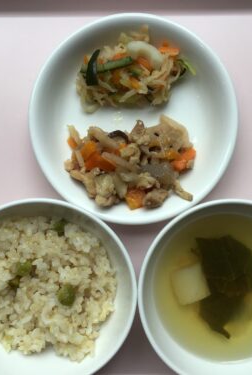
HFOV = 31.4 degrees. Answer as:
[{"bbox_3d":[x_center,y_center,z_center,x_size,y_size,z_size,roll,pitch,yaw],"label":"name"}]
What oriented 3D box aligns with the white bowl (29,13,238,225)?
[{"bbox_3d":[0.005,-0.045,0.304,0.135,0.033,0.135,0,92,0],"label":"white bowl"}]

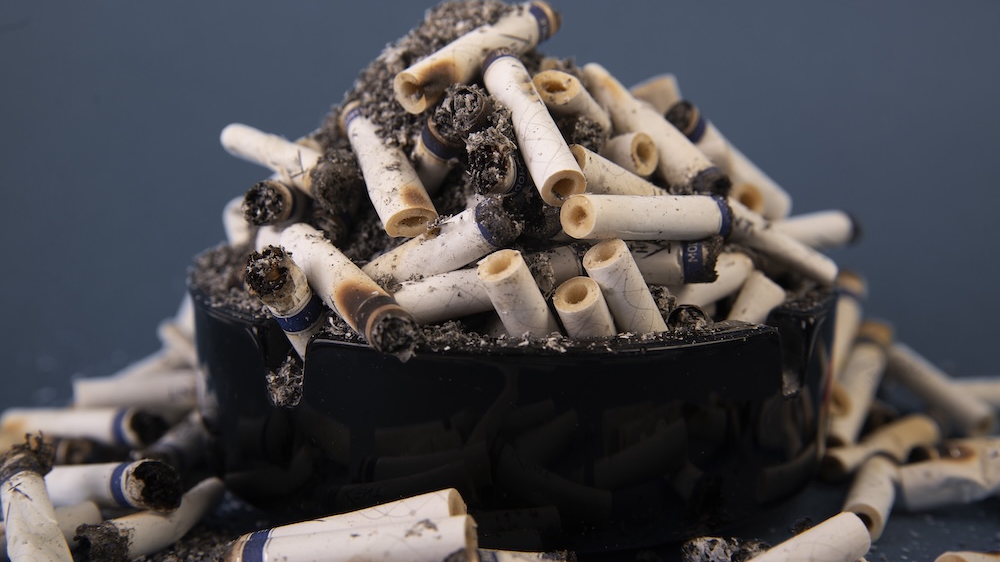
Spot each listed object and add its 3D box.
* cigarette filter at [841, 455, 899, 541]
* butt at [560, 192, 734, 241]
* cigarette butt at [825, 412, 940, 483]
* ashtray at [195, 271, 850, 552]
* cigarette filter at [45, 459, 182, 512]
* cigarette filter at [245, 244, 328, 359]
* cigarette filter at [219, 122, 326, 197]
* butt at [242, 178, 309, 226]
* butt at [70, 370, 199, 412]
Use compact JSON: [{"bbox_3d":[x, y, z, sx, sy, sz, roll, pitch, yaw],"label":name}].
[{"bbox_3d":[0.063,0.036,0.310,0.007,0.007,0.030,3,13,16],"label":"cigarette filter"},{"bbox_3d":[0.027,-0.012,0.329,0.036,0.008,0.008,-2,9,-42],"label":"butt"},{"bbox_3d":[0.070,0.031,0.338,0.027,0.008,0.008,-14,17,-38],"label":"cigarette butt"},{"bbox_3d":[0.003,0.017,0.347,0.119,0.033,0.119,0,11,0],"label":"ashtray"},{"bbox_3d":[-0.069,0.034,0.306,0.034,0.008,0.008,-6,4,38],"label":"cigarette filter"},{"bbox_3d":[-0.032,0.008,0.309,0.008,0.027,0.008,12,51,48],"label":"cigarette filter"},{"bbox_3d":[-0.044,-0.024,0.372,0.008,0.008,0.037,24,1,-44],"label":"cigarette filter"},{"bbox_3d":[-0.036,-0.015,0.353,0.008,0.008,0.035,2,2,24],"label":"butt"},{"bbox_3d":[-0.076,0.024,0.395,0.034,0.008,0.008,-3,8,18],"label":"butt"}]

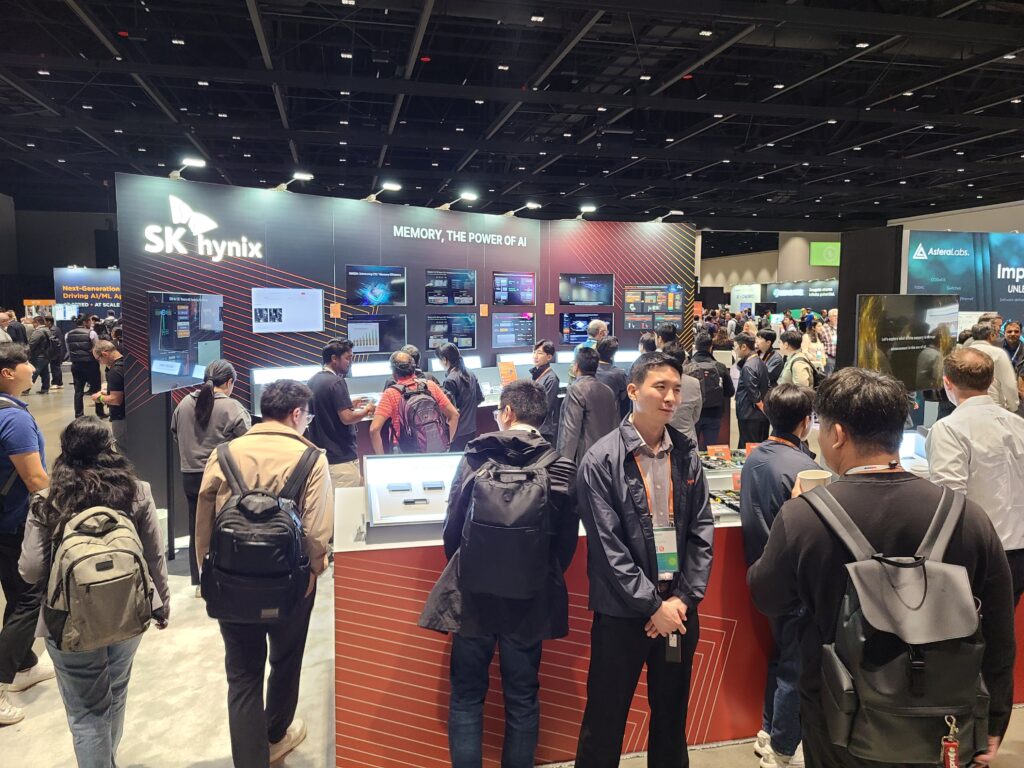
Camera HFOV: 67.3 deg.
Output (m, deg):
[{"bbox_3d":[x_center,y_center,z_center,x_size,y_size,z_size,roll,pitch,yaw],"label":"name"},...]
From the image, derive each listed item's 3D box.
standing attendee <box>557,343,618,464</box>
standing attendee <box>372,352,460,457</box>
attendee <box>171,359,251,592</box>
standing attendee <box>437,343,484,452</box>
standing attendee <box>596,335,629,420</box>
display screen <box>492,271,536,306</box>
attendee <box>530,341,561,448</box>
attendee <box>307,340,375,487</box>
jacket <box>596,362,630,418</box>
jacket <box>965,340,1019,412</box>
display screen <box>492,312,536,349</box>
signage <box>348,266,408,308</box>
[{"bbox_3d":[0.574,0.544,5.887,0.520,1.647,0.360,-4,7,-34],"label":"standing attendee"},{"bbox_3d":[-0.733,0.590,5.788,0.600,1.663,0.460,-4,7,-33],"label":"standing attendee"},{"bbox_3d":[-2.132,0.630,5.420,0.510,1.650,0.360,0,6,-3],"label":"attendee"},{"bbox_3d":[-0.488,0.441,7.289,0.450,1.660,0.330,-4,7,-33],"label":"standing attendee"},{"bbox_3d":[0.904,0.395,7.179,0.500,1.678,0.360,2,6,16],"label":"standing attendee"},{"bbox_3d":[0.032,-1.122,9.116,0.730,0.420,0.060,-5,8,-43],"label":"display screen"},{"bbox_3d":[0.318,0.443,7.088,0.290,1.710,0.450,-2,7,-22],"label":"attendee"},{"bbox_3d":[-1.253,0.531,5.584,0.500,1.735,0.520,-6,8,-43],"label":"attendee"},{"bbox_3d":[0.891,0.154,6.956,0.460,0.700,0.300,-1,6,-11],"label":"jacket"},{"bbox_3d":[4.168,-0.018,6.734,0.360,0.751,0.560,-6,8,-43],"label":"jacket"},{"bbox_3d":[0.032,-0.641,9.166,0.730,0.420,0.060,-5,8,-43],"label":"display screen"},{"bbox_3d":[-1.397,-1.018,8.006,0.725,0.415,0.060,-5,8,-42],"label":"signage"}]

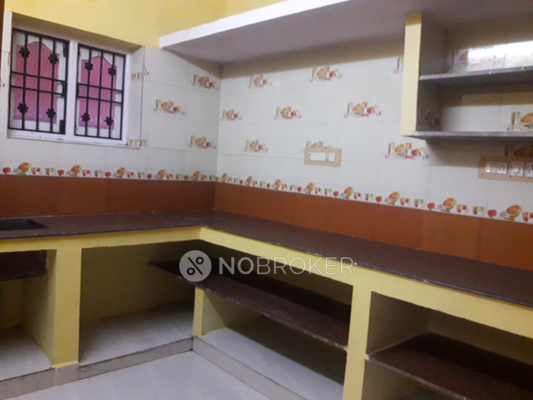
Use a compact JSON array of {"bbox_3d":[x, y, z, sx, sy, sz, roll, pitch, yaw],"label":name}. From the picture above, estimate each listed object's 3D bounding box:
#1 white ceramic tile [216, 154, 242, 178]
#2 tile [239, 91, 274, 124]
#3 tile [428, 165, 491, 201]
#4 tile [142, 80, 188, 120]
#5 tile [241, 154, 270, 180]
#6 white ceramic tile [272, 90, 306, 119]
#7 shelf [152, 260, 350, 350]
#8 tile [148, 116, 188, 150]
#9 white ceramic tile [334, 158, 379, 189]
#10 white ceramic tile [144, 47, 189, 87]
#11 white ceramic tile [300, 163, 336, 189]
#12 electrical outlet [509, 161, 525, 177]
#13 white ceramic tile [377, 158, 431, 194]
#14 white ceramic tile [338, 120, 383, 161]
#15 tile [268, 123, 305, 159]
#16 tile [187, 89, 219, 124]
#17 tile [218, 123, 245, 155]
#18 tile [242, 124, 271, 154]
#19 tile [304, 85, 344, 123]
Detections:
[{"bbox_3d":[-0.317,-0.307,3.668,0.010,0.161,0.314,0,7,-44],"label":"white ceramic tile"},{"bbox_3d":[-0.064,-0.724,3.401,0.010,0.250,0.324,0,7,-44],"label":"tile"},{"bbox_3d":[1.034,-0.099,2.330,0.320,0.163,0.010,9,6,44],"label":"tile"},{"bbox_3d":[-0.704,-0.714,3.106,0.295,0.229,0.010,-1,7,-44],"label":"tile"},{"bbox_3d":[-0.096,-0.271,3.406,0.010,0.158,0.322,-1,7,-43],"label":"tile"},{"bbox_3d":[0.156,-0.679,3.135,0.010,0.245,0.322,-1,7,-43],"label":"white ceramic tile"},{"bbox_3d":[-0.058,0.604,2.934,1.878,0.025,0.624,9,6,44],"label":"shelf"},{"bbox_3d":[-0.721,-0.486,3.126,0.295,0.229,0.010,-1,7,-44],"label":"tile"},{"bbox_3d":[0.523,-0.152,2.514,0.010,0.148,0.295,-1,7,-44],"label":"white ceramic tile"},{"bbox_3d":[-0.766,-1.024,3.352,0.379,0.250,0.010,0,7,-44],"label":"white ceramic tile"},{"bbox_3d":[0.345,-0.199,2.942,0.010,0.158,0.322,-1,7,-43],"label":"white ceramic tile"},{"bbox_3d":[1.100,-0.138,1.905,0.020,0.069,0.060,-1,7,-44],"label":"electrical outlet"},{"bbox_3d":[0.785,-0.126,2.478,0.010,0.158,0.322,-1,7,-43],"label":"white ceramic tile"},{"bbox_3d":[0.579,-0.363,2.692,0.010,0.245,0.322,-1,7,-43],"label":"white ceramic tile"},{"bbox_3d":[0.128,-0.405,2.919,0.010,0.229,0.295,-1,7,-44],"label":"tile"},{"bbox_3d":[-0.524,-0.777,3.622,0.341,0.250,0.010,0,7,-44],"label":"tile"},{"bbox_3d":[-0.299,-0.507,3.617,0.010,0.245,0.314,-1,7,-43],"label":"tile"},{"bbox_3d":[-0.083,-0.475,3.422,0.010,0.250,0.324,0,7,-44],"label":"tile"},{"bbox_3d":[0.349,-0.600,2.689,0.010,0.229,0.295,-1,7,-44],"label":"tile"}]

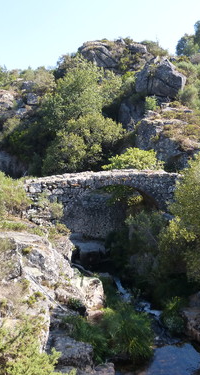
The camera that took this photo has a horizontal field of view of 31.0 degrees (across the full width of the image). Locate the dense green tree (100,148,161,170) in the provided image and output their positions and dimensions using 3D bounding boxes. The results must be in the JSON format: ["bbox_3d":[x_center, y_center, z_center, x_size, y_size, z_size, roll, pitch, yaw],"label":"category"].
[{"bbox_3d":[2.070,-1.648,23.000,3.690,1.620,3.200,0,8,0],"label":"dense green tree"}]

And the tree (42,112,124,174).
[{"bbox_3d":[-1.177,-3.034,26.000,5.880,4.630,5.000,0,4,0],"label":"tree"}]

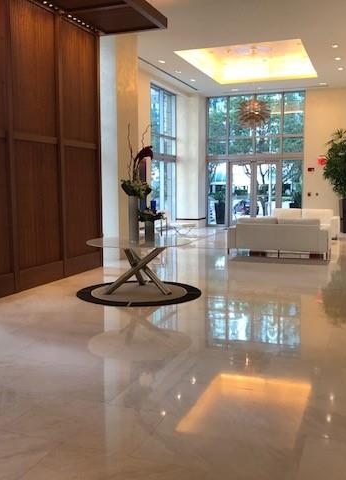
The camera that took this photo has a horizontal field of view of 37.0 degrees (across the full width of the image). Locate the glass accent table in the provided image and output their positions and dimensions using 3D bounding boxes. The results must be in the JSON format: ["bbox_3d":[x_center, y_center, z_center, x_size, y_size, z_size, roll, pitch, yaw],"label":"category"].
[{"bbox_3d":[-0.480,0.403,7.602,1.573,0.750,1.573,0,6,0],"label":"glass accent table"}]

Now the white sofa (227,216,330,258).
[{"bbox_3d":[2.399,-0.066,11.709,2.203,0.857,0.903,2,6,20],"label":"white sofa"}]

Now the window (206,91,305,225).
[{"bbox_3d":[3.042,-2.937,19.512,3.718,5.018,0.150,2,6,20],"label":"window"}]

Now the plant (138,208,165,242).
[{"bbox_3d":[-0.313,-0.200,7.446,0.383,0.483,0.321,2,6,20],"label":"plant"}]

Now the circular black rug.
[{"bbox_3d":[-0.490,0.770,7.641,1.827,0.012,1.827,0,6,0],"label":"circular black rug"}]

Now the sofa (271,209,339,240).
[{"bbox_3d":[4.004,-0.501,15.971,2.219,0.872,0.903,2,6,20],"label":"sofa"}]

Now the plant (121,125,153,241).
[{"bbox_3d":[-0.523,-0.819,7.569,0.459,1.692,0.367,2,6,20],"label":"plant"}]

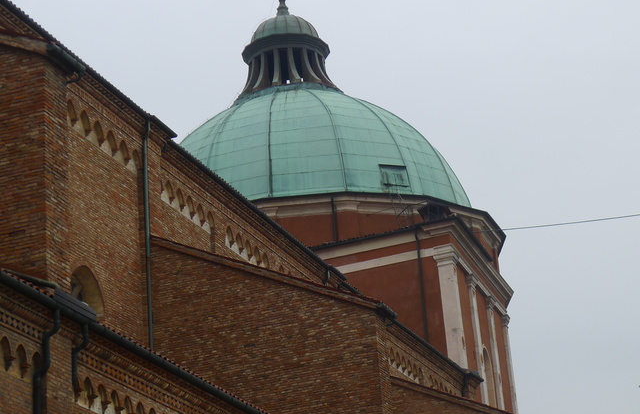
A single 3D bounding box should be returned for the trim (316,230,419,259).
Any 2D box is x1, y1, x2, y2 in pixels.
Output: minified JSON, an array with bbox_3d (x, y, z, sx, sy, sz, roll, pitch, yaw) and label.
[{"bbox_3d":[1.904,1.675,76.334,4.848,0.377,0.200,-12,-22,18],"label":"trim"}]

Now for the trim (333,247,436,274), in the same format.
[{"bbox_3d":[2.611,2.267,75.851,4.895,0.405,0.200,-12,-22,18],"label":"trim"}]

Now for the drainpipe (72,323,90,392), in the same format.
[{"bbox_3d":[-4.206,2.643,31.494,0.300,1.250,0.110,-12,-22,18],"label":"drainpipe"}]

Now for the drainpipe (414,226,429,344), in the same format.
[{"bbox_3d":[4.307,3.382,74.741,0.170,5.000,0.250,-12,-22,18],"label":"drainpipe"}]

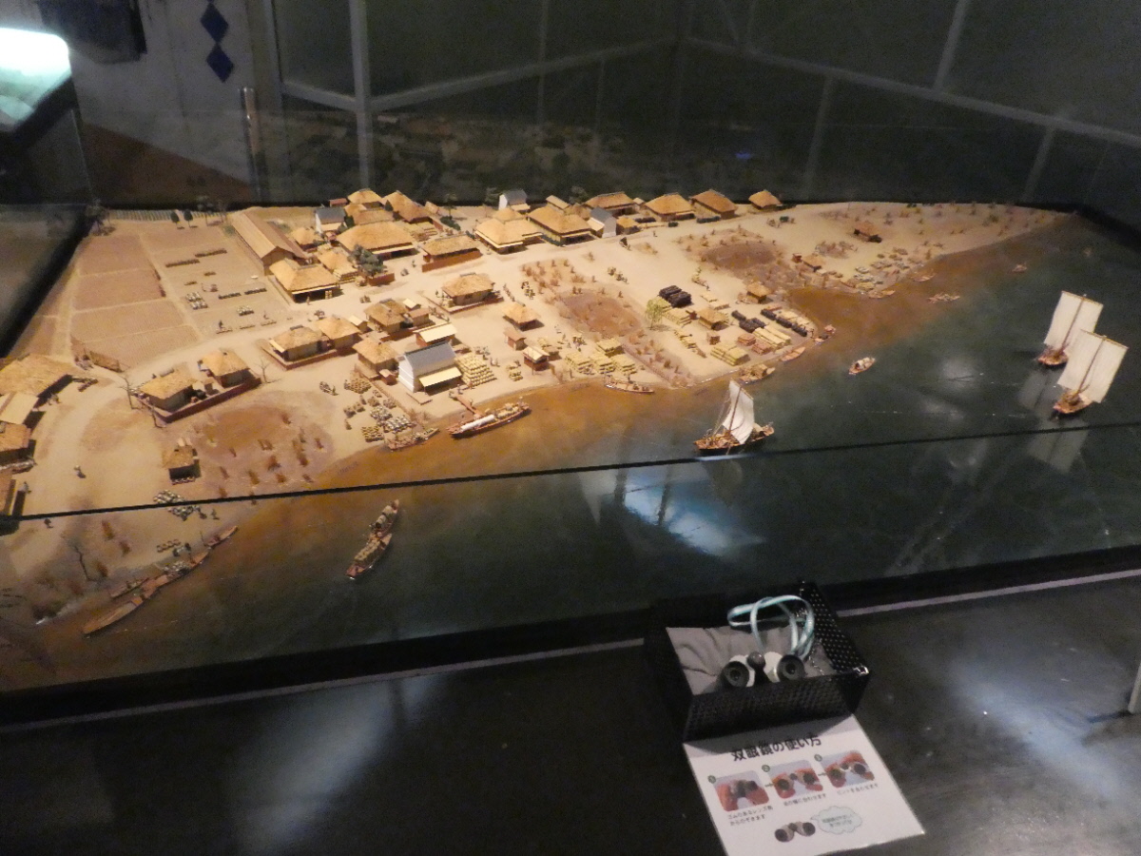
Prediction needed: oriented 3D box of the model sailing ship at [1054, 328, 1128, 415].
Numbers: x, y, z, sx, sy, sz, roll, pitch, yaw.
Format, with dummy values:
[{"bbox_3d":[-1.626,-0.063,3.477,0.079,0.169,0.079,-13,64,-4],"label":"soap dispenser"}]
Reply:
[{"bbox_3d":[1.101,-0.118,1.680,0.190,0.160,0.098,-16,37,-29],"label":"model sailing ship"}]

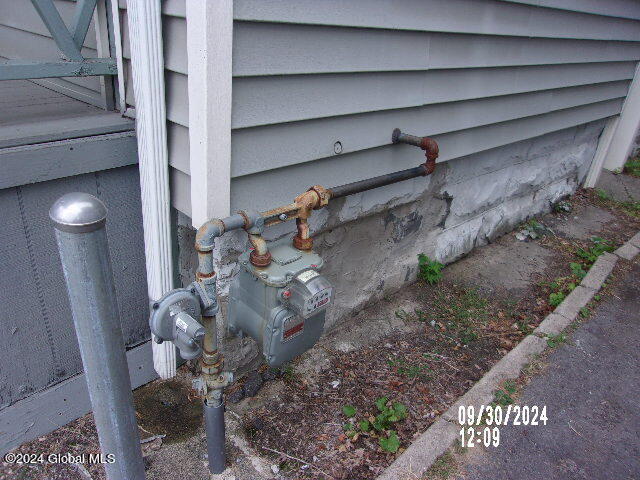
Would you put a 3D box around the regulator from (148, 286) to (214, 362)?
[{"bbox_3d":[-0.318,0.198,1.185,0.142,0.175,0.167,26,32,38],"label":"regulator"}]

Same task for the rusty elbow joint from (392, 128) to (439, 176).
[{"bbox_3d":[0.330,-0.308,1.791,0.173,0.148,0.086,26,32,38],"label":"rusty elbow joint"}]

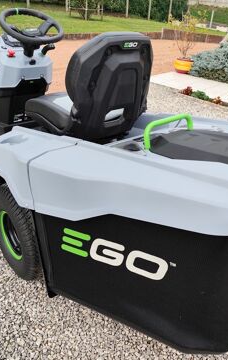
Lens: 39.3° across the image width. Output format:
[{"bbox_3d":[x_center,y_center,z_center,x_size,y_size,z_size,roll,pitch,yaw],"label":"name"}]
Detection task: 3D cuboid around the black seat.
[{"bbox_3d":[-0.144,-0.441,1.495,0.484,0.500,0.541,-19,37,-34],"label":"black seat"}]

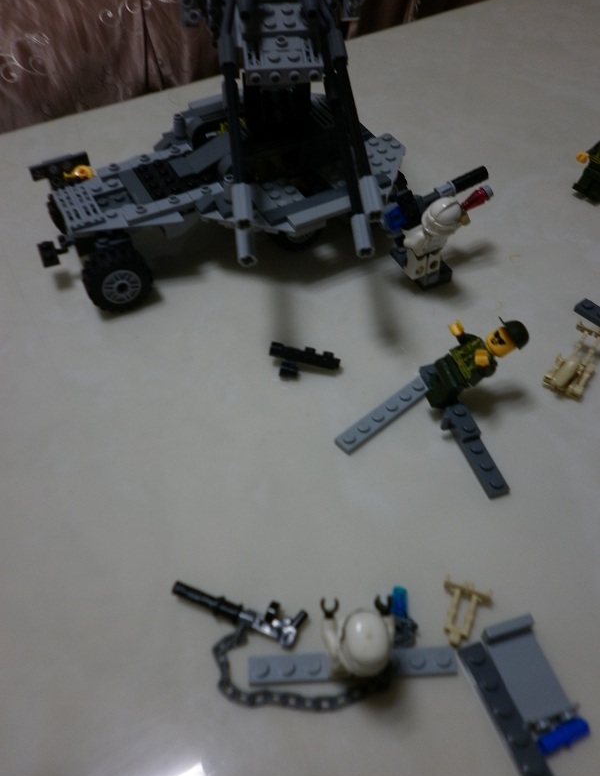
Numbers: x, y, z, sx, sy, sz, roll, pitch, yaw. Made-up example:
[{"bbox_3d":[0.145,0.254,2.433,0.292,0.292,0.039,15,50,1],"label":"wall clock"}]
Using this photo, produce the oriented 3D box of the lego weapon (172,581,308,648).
[{"bbox_3d":[-0.021,0.072,0.216,0.046,0.006,0.013,16,52,18],"label":"lego weapon"}]

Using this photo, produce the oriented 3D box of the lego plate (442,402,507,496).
[{"bbox_3d":[0.066,0.024,0.249,0.012,0.008,0.040,-15,49,-8],"label":"lego plate"}]

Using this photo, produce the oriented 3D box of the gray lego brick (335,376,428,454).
[{"bbox_3d":[0.035,0.011,0.266,0.048,0.005,0.008,-35,55,-23],"label":"gray lego brick"}]

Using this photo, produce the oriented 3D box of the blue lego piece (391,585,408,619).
[{"bbox_3d":[0.033,0.070,0.213,0.005,0.005,0.011,4,49,8],"label":"blue lego piece"}]

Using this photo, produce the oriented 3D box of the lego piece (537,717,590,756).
[{"bbox_3d":[0.075,0.099,0.184,0.015,0.005,0.005,-21,50,-13],"label":"lego piece"}]

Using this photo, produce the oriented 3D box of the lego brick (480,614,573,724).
[{"bbox_3d":[0.069,0.086,0.195,0.016,0.008,0.029,-15,49,-8],"label":"lego brick"}]

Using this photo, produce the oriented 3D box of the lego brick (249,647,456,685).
[{"bbox_3d":[0.016,0.086,0.201,0.064,0.005,0.008,-4,49,2],"label":"lego brick"}]

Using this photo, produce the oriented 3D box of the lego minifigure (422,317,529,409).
[{"bbox_3d":[0.070,-0.012,0.259,0.043,0.021,0.023,-25,51,14],"label":"lego minifigure"}]

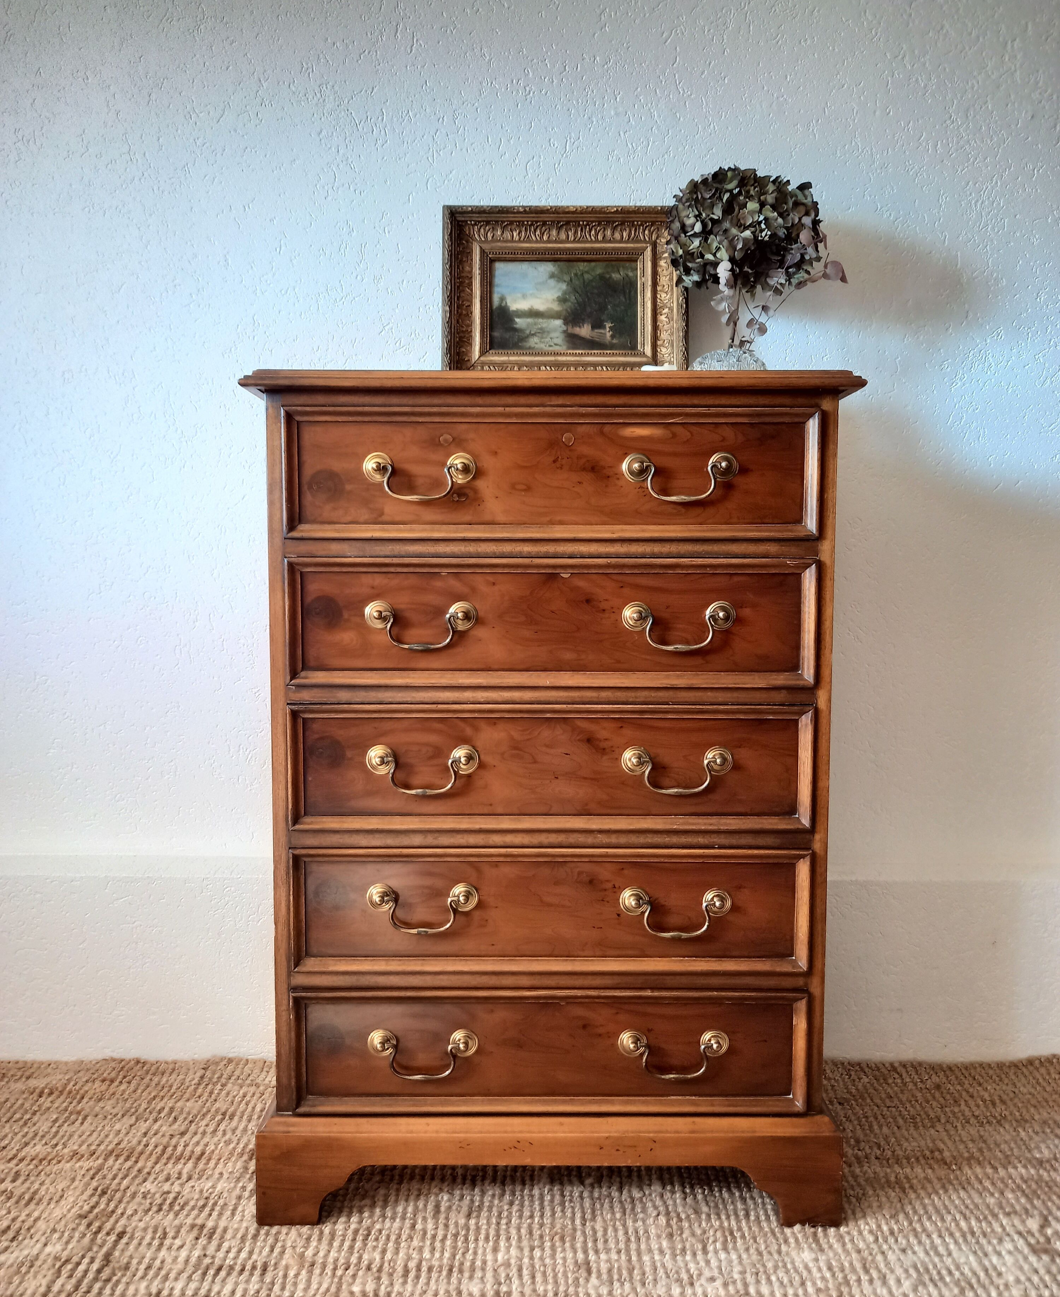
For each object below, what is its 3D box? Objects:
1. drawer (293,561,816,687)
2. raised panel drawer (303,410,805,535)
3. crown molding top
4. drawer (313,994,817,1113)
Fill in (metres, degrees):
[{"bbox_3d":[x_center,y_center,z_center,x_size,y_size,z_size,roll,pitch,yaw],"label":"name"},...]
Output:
[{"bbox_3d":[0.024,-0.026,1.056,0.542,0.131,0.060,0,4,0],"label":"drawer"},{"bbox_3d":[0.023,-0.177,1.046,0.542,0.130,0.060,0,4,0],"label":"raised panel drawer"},{"bbox_3d":[0.023,-0.276,1.193,0.624,0.023,0.361,0,4,0],"label":"crown molding top"},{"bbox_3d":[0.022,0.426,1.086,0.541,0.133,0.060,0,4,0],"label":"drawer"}]

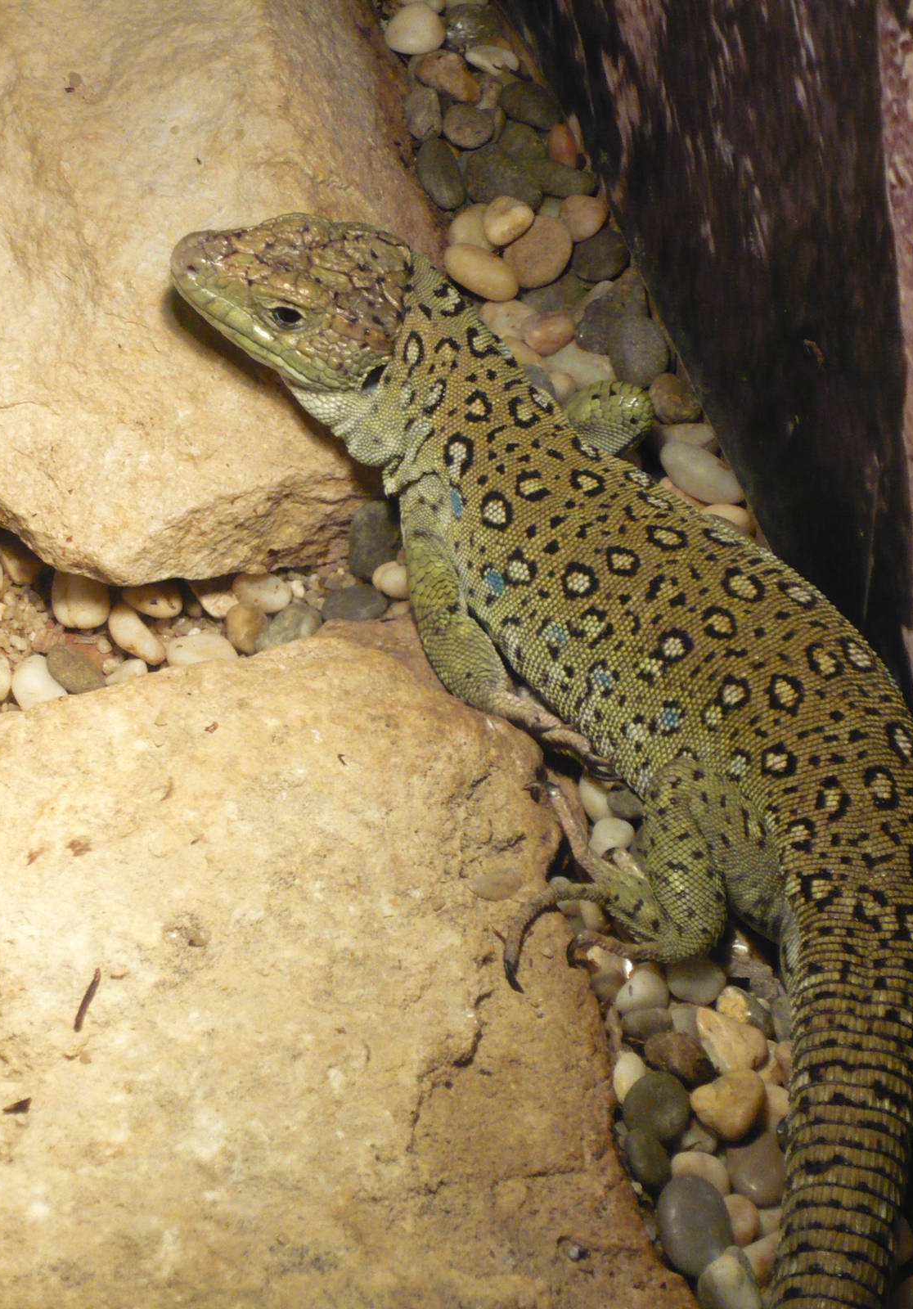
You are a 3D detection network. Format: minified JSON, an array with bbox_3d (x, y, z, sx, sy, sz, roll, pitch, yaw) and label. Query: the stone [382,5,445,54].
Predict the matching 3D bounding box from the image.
[{"bbox_3d":[-0.013,-0.184,1.113,0.018,0.010,0.020,-17,49,-9],"label":"stone"}]

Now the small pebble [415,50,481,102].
[{"bbox_3d":[-0.002,-0.146,0.953,0.009,0.010,0.021,-39,58,-25],"label":"small pebble"}]

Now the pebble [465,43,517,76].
[{"bbox_3d":[0.009,-0.150,0.956,0.016,0.006,0.006,26,56,23],"label":"pebble"}]

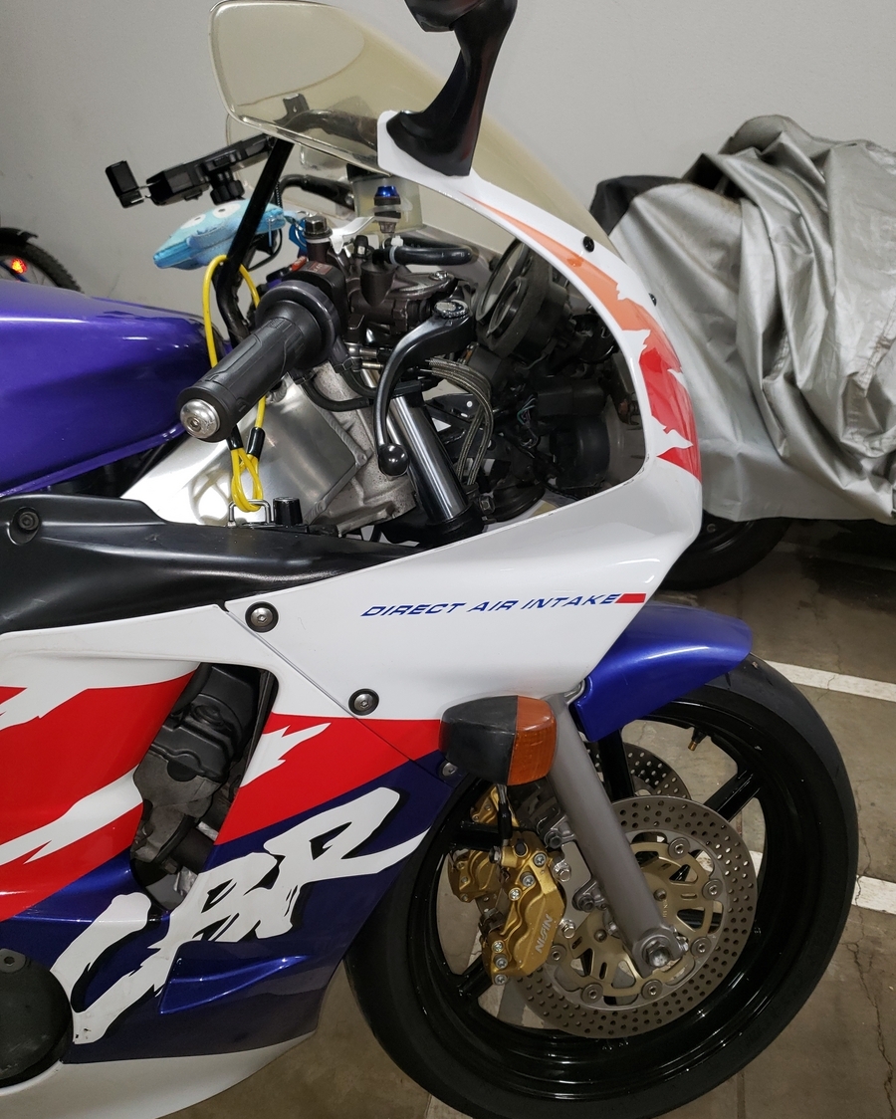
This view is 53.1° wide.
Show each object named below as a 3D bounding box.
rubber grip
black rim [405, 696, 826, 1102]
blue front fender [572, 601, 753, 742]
[{"bbox_3d":[-0.123,-0.120,0.564,0.048,0.048,0.123,2,38,19],"label":"rubber grip"},{"bbox_3d":[0.176,0.354,0.973,0.460,0.460,0.092,-5,13,-13],"label":"black rim"},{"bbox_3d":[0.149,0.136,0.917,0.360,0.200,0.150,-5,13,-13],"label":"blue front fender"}]

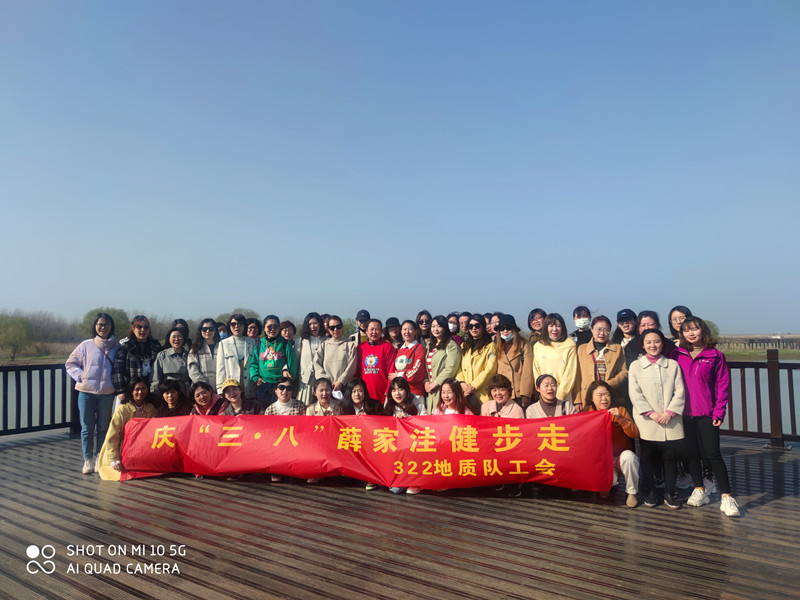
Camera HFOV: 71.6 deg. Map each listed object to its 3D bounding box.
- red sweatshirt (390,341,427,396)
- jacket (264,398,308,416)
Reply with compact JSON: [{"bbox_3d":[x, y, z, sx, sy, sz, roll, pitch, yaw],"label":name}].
[{"bbox_3d":[0.089,0.715,5.766,0.430,0.590,0.320,-1,-4,16],"label":"red sweatshirt"},{"bbox_3d":[-1.146,1.257,5.550,0.450,0.550,0.380,0,-4,-3],"label":"jacket"}]

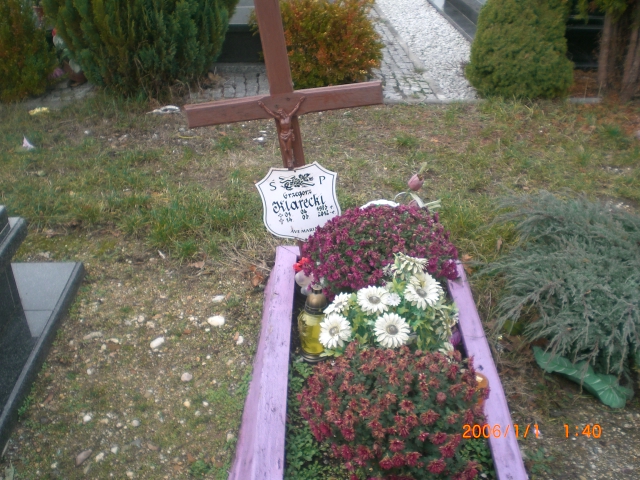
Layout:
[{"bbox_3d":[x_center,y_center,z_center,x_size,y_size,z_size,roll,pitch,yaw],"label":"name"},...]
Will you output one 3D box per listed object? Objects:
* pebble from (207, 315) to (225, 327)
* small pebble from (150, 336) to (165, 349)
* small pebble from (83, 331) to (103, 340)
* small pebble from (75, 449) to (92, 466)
[{"bbox_3d":[-0.380,0.299,2.577,0.058,0.030,0.045,-2,29,-4],"label":"pebble"},{"bbox_3d":[-0.571,0.361,2.468,0.054,0.027,0.034,-22,36,-34],"label":"small pebble"},{"bbox_3d":[-0.809,0.343,2.505,0.066,0.022,0.036,-7,30,-13],"label":"small pebble"},{"bbox_3d":[-0.673,0.622,2.003,0.034,0.025,0.055,22,36,34],"label":"small pebble"}]

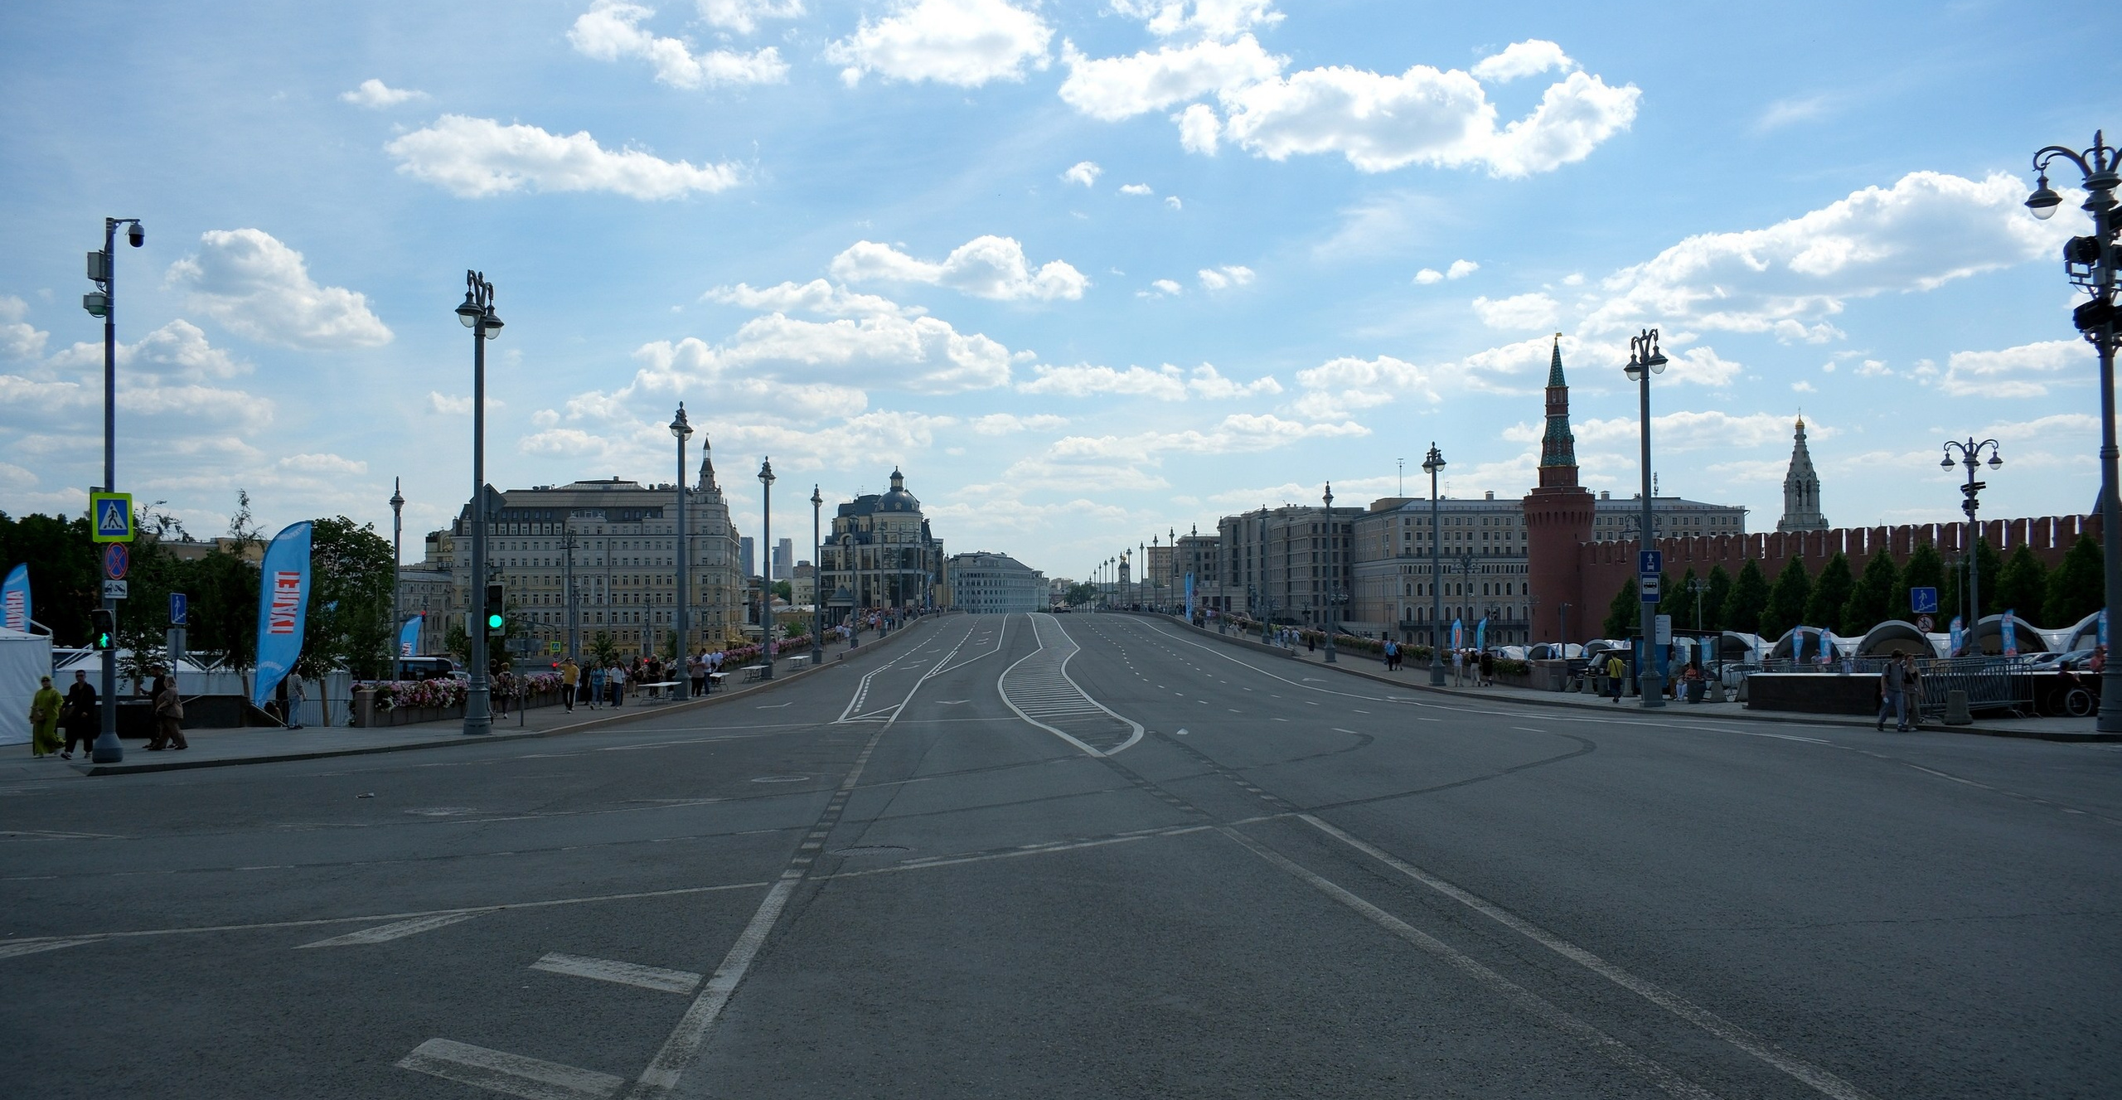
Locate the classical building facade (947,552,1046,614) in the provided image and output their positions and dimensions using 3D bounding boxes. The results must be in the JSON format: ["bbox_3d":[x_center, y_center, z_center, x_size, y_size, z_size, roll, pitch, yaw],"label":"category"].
[{"bbox_3d":[-27.874,14.359,659.562,44.000,26.000,38.000,0,-2,-20],"label":"classical building facade"}]

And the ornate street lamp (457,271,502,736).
[{"bbox_3d":[-15.001,-1.313,41.000,0.720,11.800,2.500,0,-2,0],"label":"ornate street lamp"}]

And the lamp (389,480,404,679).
[{"bbox_3d":[-33.378,2.164,80.000,0.700,11.600,2.200,0,-2,-23],"label":"lamp"}]

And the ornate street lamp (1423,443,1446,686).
[{"bbox_3d":[17.624,0.681,74.758,0.850,11.400,1.500,-1,-2,2],"label":"ornate street lamp"}]

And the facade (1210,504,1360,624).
[{"bbox_3d":[75.043,4.928,494.850,24.000,35.000,82.000,0,-2,-23],"label":"facade"}]

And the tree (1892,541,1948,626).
[{"bbox_3d":[91.053,4.316,168.242,5.800,10.382,5.800,1,-2,-34],"label":"tree"}]

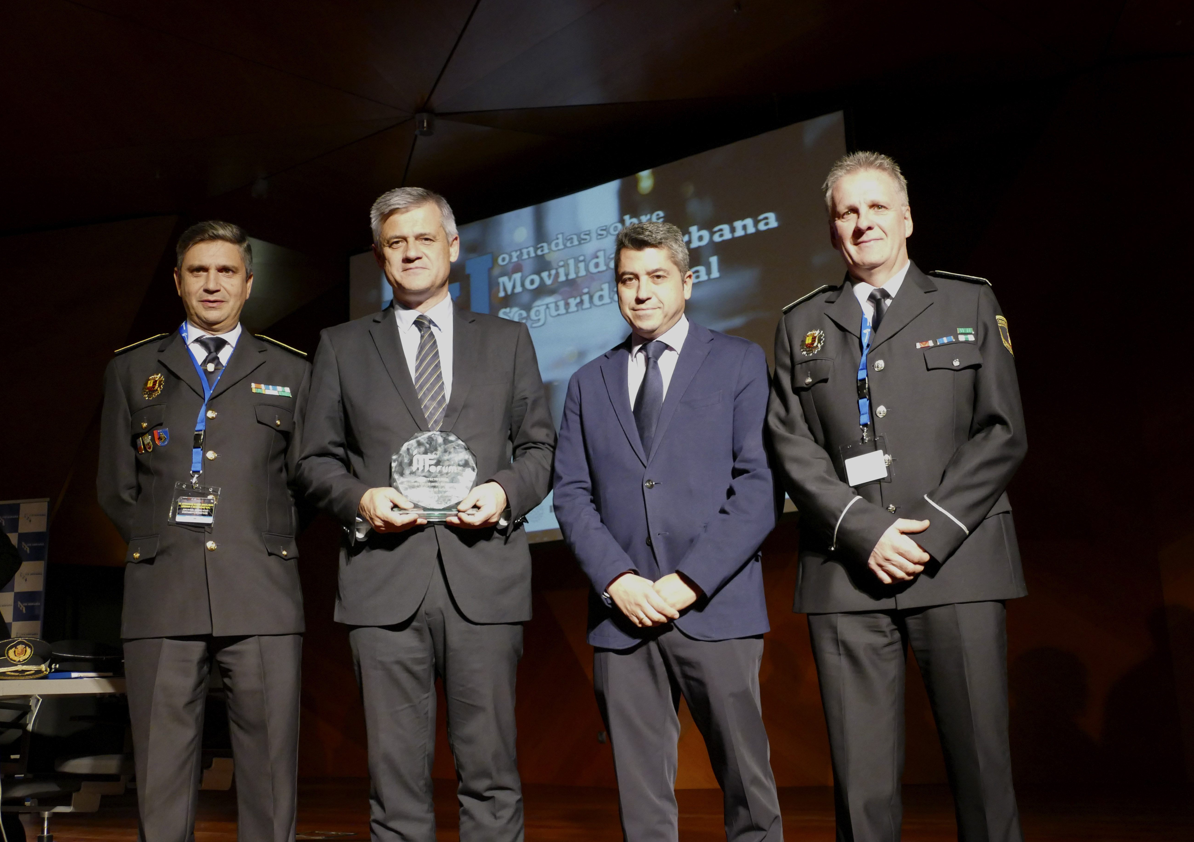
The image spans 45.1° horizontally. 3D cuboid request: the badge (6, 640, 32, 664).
[{"bbox_3d":[-1.587,0.634,3.950,0.074,0.065,0.018,5,-13,-33],"label":"badge"}]

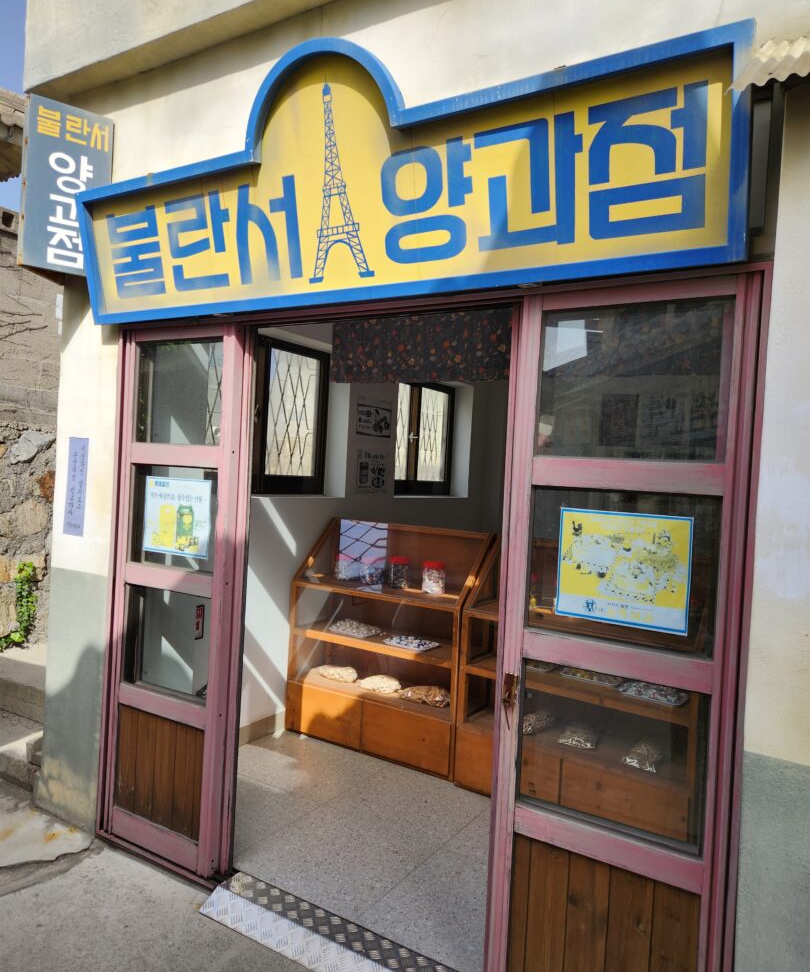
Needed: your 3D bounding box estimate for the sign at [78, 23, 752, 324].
[{"bbox_3d":[-0.241,-0.940,2.207,2.377,0.727,0.080,4,14,32],"label":"sign"}]

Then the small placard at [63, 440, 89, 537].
[{"bbox_3d":[-1.389,0.004,3.036,0.135,0.417,0.015,3,1,31],"label":"small placard"}]

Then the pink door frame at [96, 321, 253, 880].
[{"bbox_3d":[-0.911,0.406,2.810,0.636,2.075,0.104,3,1,31],"label":"pink door frame"}]

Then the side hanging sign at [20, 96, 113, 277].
[{"bbox_3d":[-1.417,-1.186,2.963,0.325,0.660,0.256,2,1,-35],"label":"side hanging sign"}]

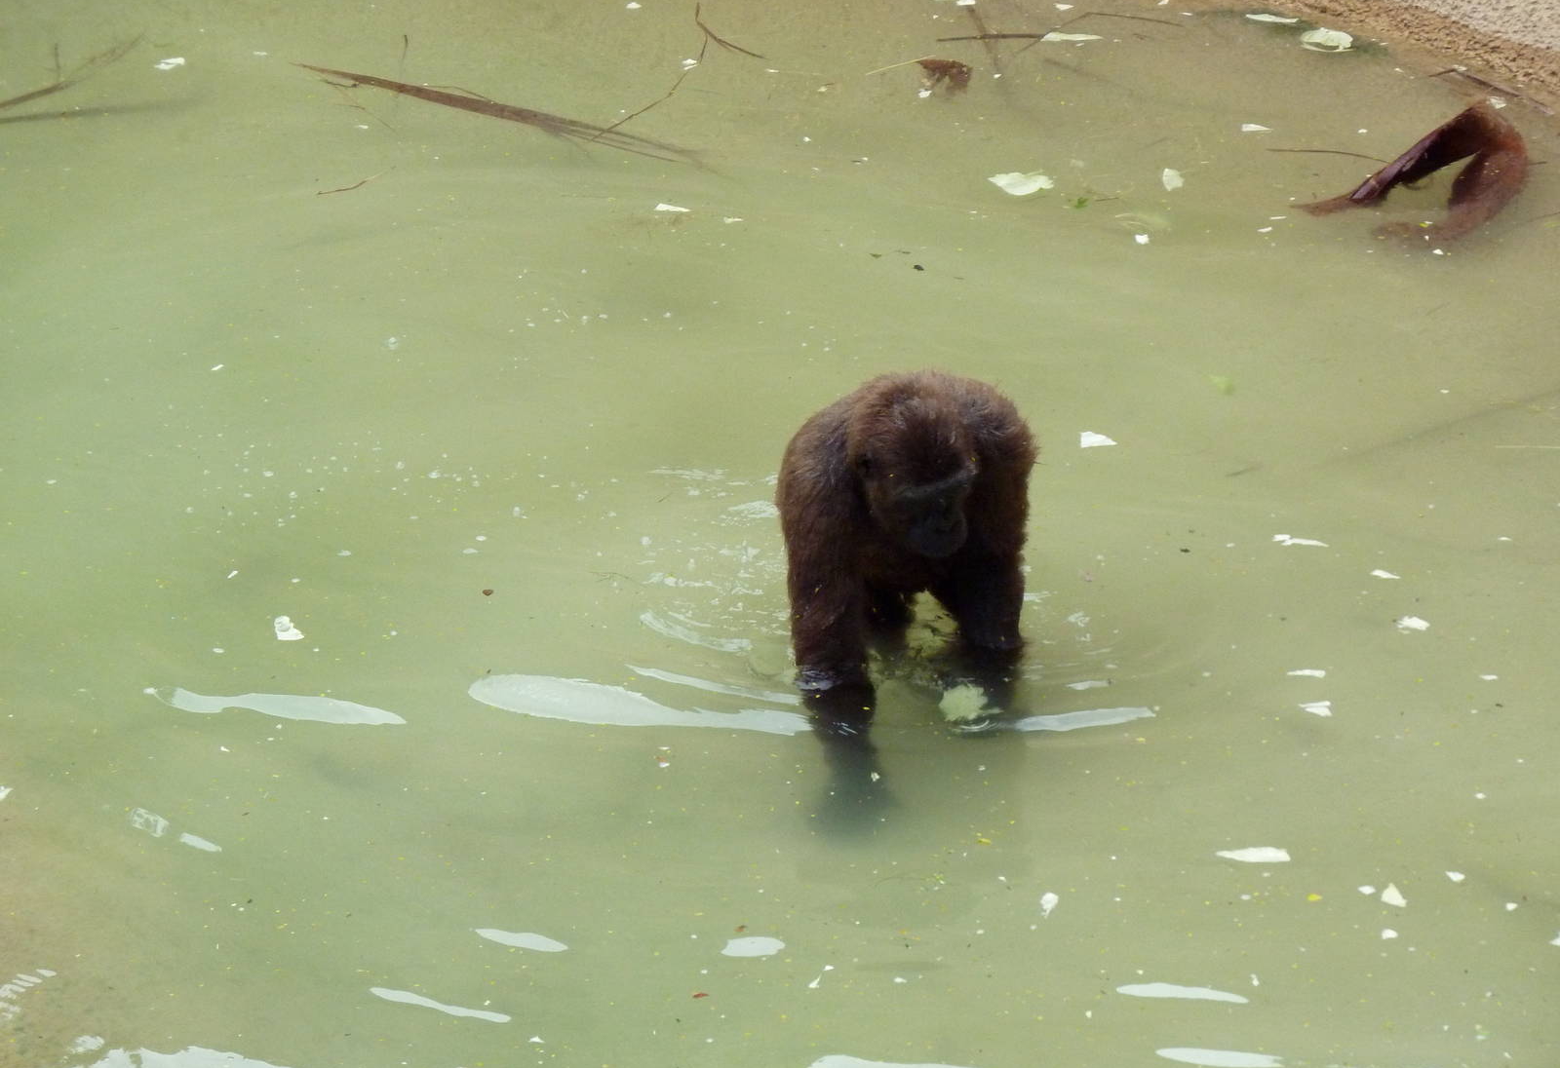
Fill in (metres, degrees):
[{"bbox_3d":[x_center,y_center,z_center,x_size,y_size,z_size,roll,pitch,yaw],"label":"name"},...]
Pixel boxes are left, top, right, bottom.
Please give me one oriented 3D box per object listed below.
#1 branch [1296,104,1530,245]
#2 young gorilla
[{"bbox_3d":[1.220,-0.696,13.721,0.450,0.220,0.240,0,24,0],"label":"branch"},{"bbox_3d":[0.217,0.036,12.000,0.430,0.630,0.680,-4,24,-9],"label":"young gorilla"}]

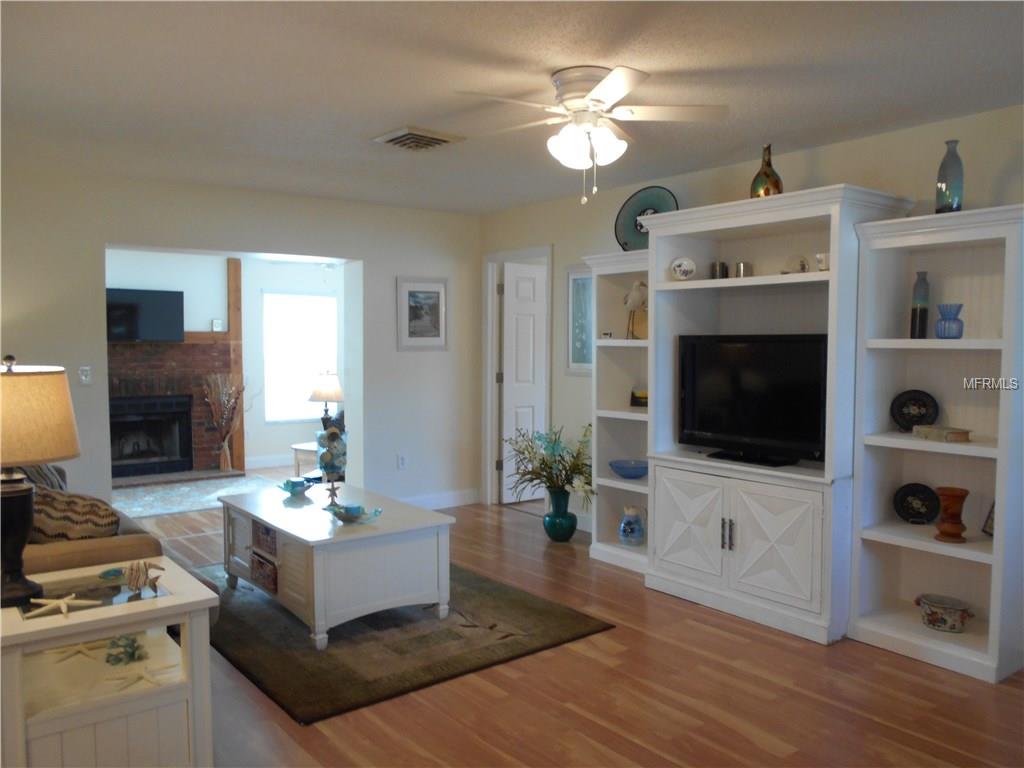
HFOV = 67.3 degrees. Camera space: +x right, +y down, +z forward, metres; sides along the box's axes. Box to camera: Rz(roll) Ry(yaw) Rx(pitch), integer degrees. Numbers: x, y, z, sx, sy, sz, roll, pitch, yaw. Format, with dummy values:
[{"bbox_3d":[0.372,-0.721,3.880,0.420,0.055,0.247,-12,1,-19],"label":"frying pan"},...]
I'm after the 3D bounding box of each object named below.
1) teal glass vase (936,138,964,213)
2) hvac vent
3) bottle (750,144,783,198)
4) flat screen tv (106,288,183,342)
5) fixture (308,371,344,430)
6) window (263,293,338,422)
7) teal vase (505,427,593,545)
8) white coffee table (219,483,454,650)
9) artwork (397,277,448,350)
[{"bbox_3d":[1.914,-0.888,3.366,0.122,0.355,0.122,-3,4,-41],"label":"teal glass vase"},{"bbox_3d":[-0.497,-1.262,4.000,0.350,0.030,0.340,-2,4,-37],"label":"hvac vent"},{"bbox_3d":[1.292,-1.056,3.908,0.162,0.317,0.162,-3,4,-41],"label":"bottle"},{"bbox_3d":[-3.593,-0.645,7.332,0.880,0.500,0.070,-2,4,-33],"label":"flat screen tv"},{"bbox_3d":[-1.568,0.220,6.500,0.320,0.650,0.320,-2,4,-33],"label":"fixture"},{"bbox_3d":[-2.324,-0.278,8.517,0.840,1.400,0.080,-2,4,-33],"label":"window"},{"bbox_3d":[0.318,0.684,5.349,0.560,0.810,0.600,-3,4,-41],"label":"teal vase"},{"bbox_3d":[-0.956,0.904,4.088,0.752,0.495,1.215,-3,4,-38],"label":"white coffee table"},{"bbox_3d":[-0.707,-0.554,6.131,0.440,0.580,0.030,-2,4,-33],"label":"artwork"}]

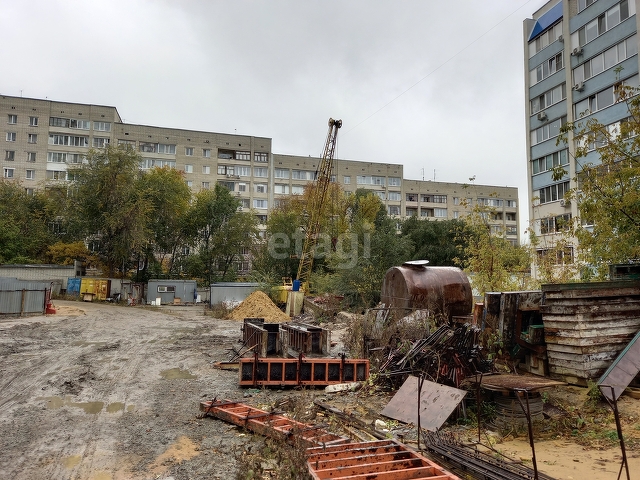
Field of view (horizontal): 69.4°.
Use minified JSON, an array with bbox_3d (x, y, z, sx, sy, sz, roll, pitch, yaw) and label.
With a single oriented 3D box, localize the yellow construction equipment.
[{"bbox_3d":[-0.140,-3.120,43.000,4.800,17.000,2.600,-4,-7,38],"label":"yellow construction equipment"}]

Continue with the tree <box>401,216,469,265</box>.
[{"bbox_3d":[12.660,1.834,51.002,7.880,8.910,7.480,-1,-4,14],"label":"tree"}]

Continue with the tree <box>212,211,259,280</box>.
[{"bbox_3d":[-9.160,1.555,50.014,4.980,9.560,4.730,1,-4,-10],"label":"tree"}]

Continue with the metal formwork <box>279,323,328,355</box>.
[{"bbox_3d":[-0.503,3.277,15.551,0.780,0.670,2.600,2,-4,-24],"label":"metal formwork"}]

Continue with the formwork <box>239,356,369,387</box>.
[{"bbox_3d":[-0.347,2.997,10.563,3.000,0.620,0.200,1,-4,-8],"label":"formwork"}]

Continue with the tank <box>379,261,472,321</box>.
[{"bbox_3d":[3.726,2.031,16.028,2.400,2.500,2.300,1,-4,-16],"label":"tank"}]

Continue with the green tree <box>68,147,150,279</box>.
[{"bbox_3d":[-24.427,-2.330,53.295,9.630,17.670,9.150,2,-5,-25],"label":"green tree"}]

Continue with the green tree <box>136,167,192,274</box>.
[{"bbox_3d":[-17.930,-1.020,53.203,6.420,15.090,6.100,2,-4,-19],"label":"green tree"}]

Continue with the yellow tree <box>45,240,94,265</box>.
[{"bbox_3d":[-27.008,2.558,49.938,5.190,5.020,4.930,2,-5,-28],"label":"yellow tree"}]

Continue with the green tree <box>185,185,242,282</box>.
[{"bbox_3d":[-12.137,0.071,52.124,6.300,12.800,5.990,1,-4,-13],"label":"green tree"}]

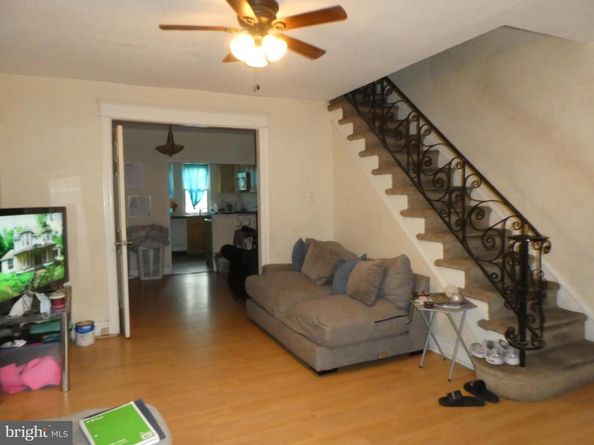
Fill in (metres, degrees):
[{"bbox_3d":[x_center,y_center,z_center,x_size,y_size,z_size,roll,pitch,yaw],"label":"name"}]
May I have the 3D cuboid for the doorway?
[{"bbox_3d":[-1.108,-0.040,4.369,1.680,2.245,0.140,-2,4,-24],"label":"doorway"}]

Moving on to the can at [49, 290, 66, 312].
[{"bbox_3d":[-1.732,0.569,2.985,0.112,0.130,0.112,-2,4,-24],"label":"can"}]

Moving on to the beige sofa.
[{"bbox_3d":[0.289,0.692,3.979,1.120,0.800,1.540,-2,4,-26],"label":"beige sofa"}]

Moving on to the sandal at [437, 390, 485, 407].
[{"bbox_3d":[1.066,1.132,2.658,0.290,0.070,0.108,-1,4,0],"label":"sandal"}]

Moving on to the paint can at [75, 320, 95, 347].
[{"bbox_3d":[-1.969,1.034,3.822,0.167,0.192,0.167,-2,4,-24],"label":"paint can"}]

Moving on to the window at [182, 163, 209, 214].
[{"bbox_3d":[-2.413,-0.824,9.915,0.650,1.280,0.120,-2,4,-24],"label":"window"}]

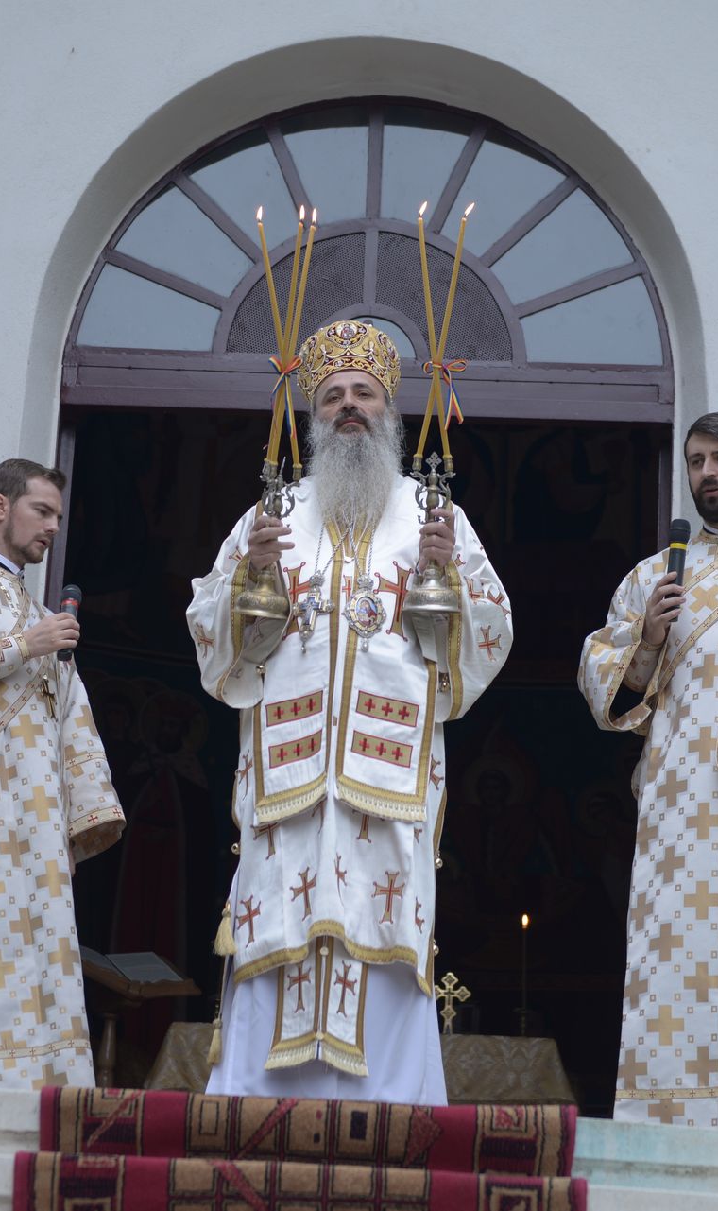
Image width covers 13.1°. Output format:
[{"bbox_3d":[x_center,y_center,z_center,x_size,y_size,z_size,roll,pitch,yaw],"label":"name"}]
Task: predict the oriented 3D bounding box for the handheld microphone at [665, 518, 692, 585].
[{"bbox_3d":[0.799,-0.087,7.817,0.050,0.250,0.050,5,-28,3],"label":"handheld microphone"}]

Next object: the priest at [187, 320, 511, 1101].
[{"bbox_3d":[-0.022,0.240,7.780,0.800,2.027,0.520,2,-16,3],"label":"priest"}]

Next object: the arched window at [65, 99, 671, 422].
[{"bbox_3d":[0.051,-1.032,9.319,1.800,1.000,0.150,2,-16,3],"label":"arched window"}]

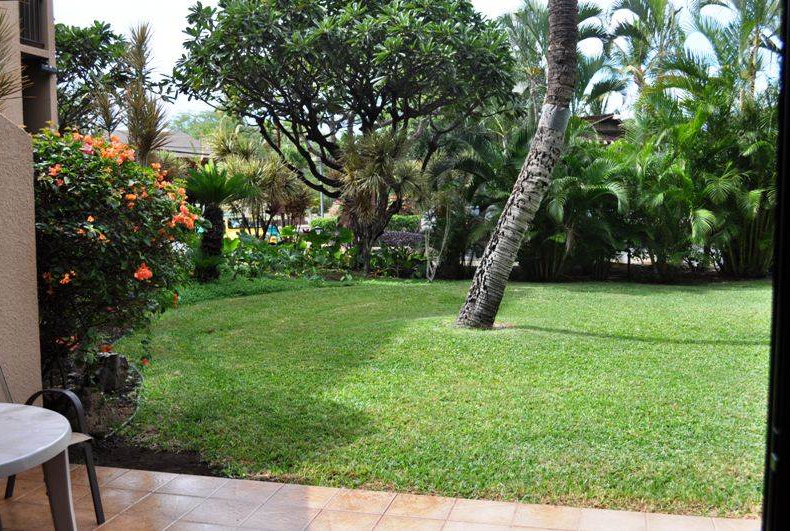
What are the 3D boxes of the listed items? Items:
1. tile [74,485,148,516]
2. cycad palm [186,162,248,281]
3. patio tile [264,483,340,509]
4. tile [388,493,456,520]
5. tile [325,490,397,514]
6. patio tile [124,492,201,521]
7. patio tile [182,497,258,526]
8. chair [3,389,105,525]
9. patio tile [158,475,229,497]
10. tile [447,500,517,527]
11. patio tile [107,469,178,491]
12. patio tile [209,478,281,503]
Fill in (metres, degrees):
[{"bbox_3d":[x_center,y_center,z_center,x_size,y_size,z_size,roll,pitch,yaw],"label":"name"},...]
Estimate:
[{"bbox_3d":[-1.446,1.203,4.397,0.305,0.015,0.305,1,5,14],"label":"tile"},{"bbox_3d":[-3.049,-0.711,14.295,1.120,2.000,1.120,0,5,0],"label":"cycad palm"},{"bbox_3d":[-0.474,1.197,4.467,0.306,0.015,0.278,1,6,14],"label":"patio tile"},{"bbox_3d":[0.131,1.212,4.321,0.305,0.015,0.293,1,5,14],"label":"tile"},{"bbox_3d":[-0.173,1.202,4.391,0.306,0.015,0.278,1,6,14],"label":"tile"},{"bbox_3d":[-1.145,1.210,4.323,0.305,0.015,0.305,1,5,14],"label":"patio tile"},{"bbox_3d":[-0.848,1.220,4.259,0.306,0.015,0.306,1,6,14],"label":"patio tile"},{"bbox_3d":[-1.838,0.798,4.052,0.770,0.880,0.560,3,6,29],"label":"chair"},{"bbox_3d":[-1.072,1.183,4.617,0.305,0.015,0.293,1,5,14],"label":"patio tile"},{"bbox_3d":[0.432,1.219,4.247,0.305,0.015,0.293,1,5,14],"label":"tile"},{"bbox_3d":[-1.375,1.181,4.698,0.306,0.015,0.278,1,6,14],"label":"patio tile"},{"bbox_3d":[-0.771,1.191,4.543,0.305,0.015,0.293,1,5,14],"label":"patio tile"}]

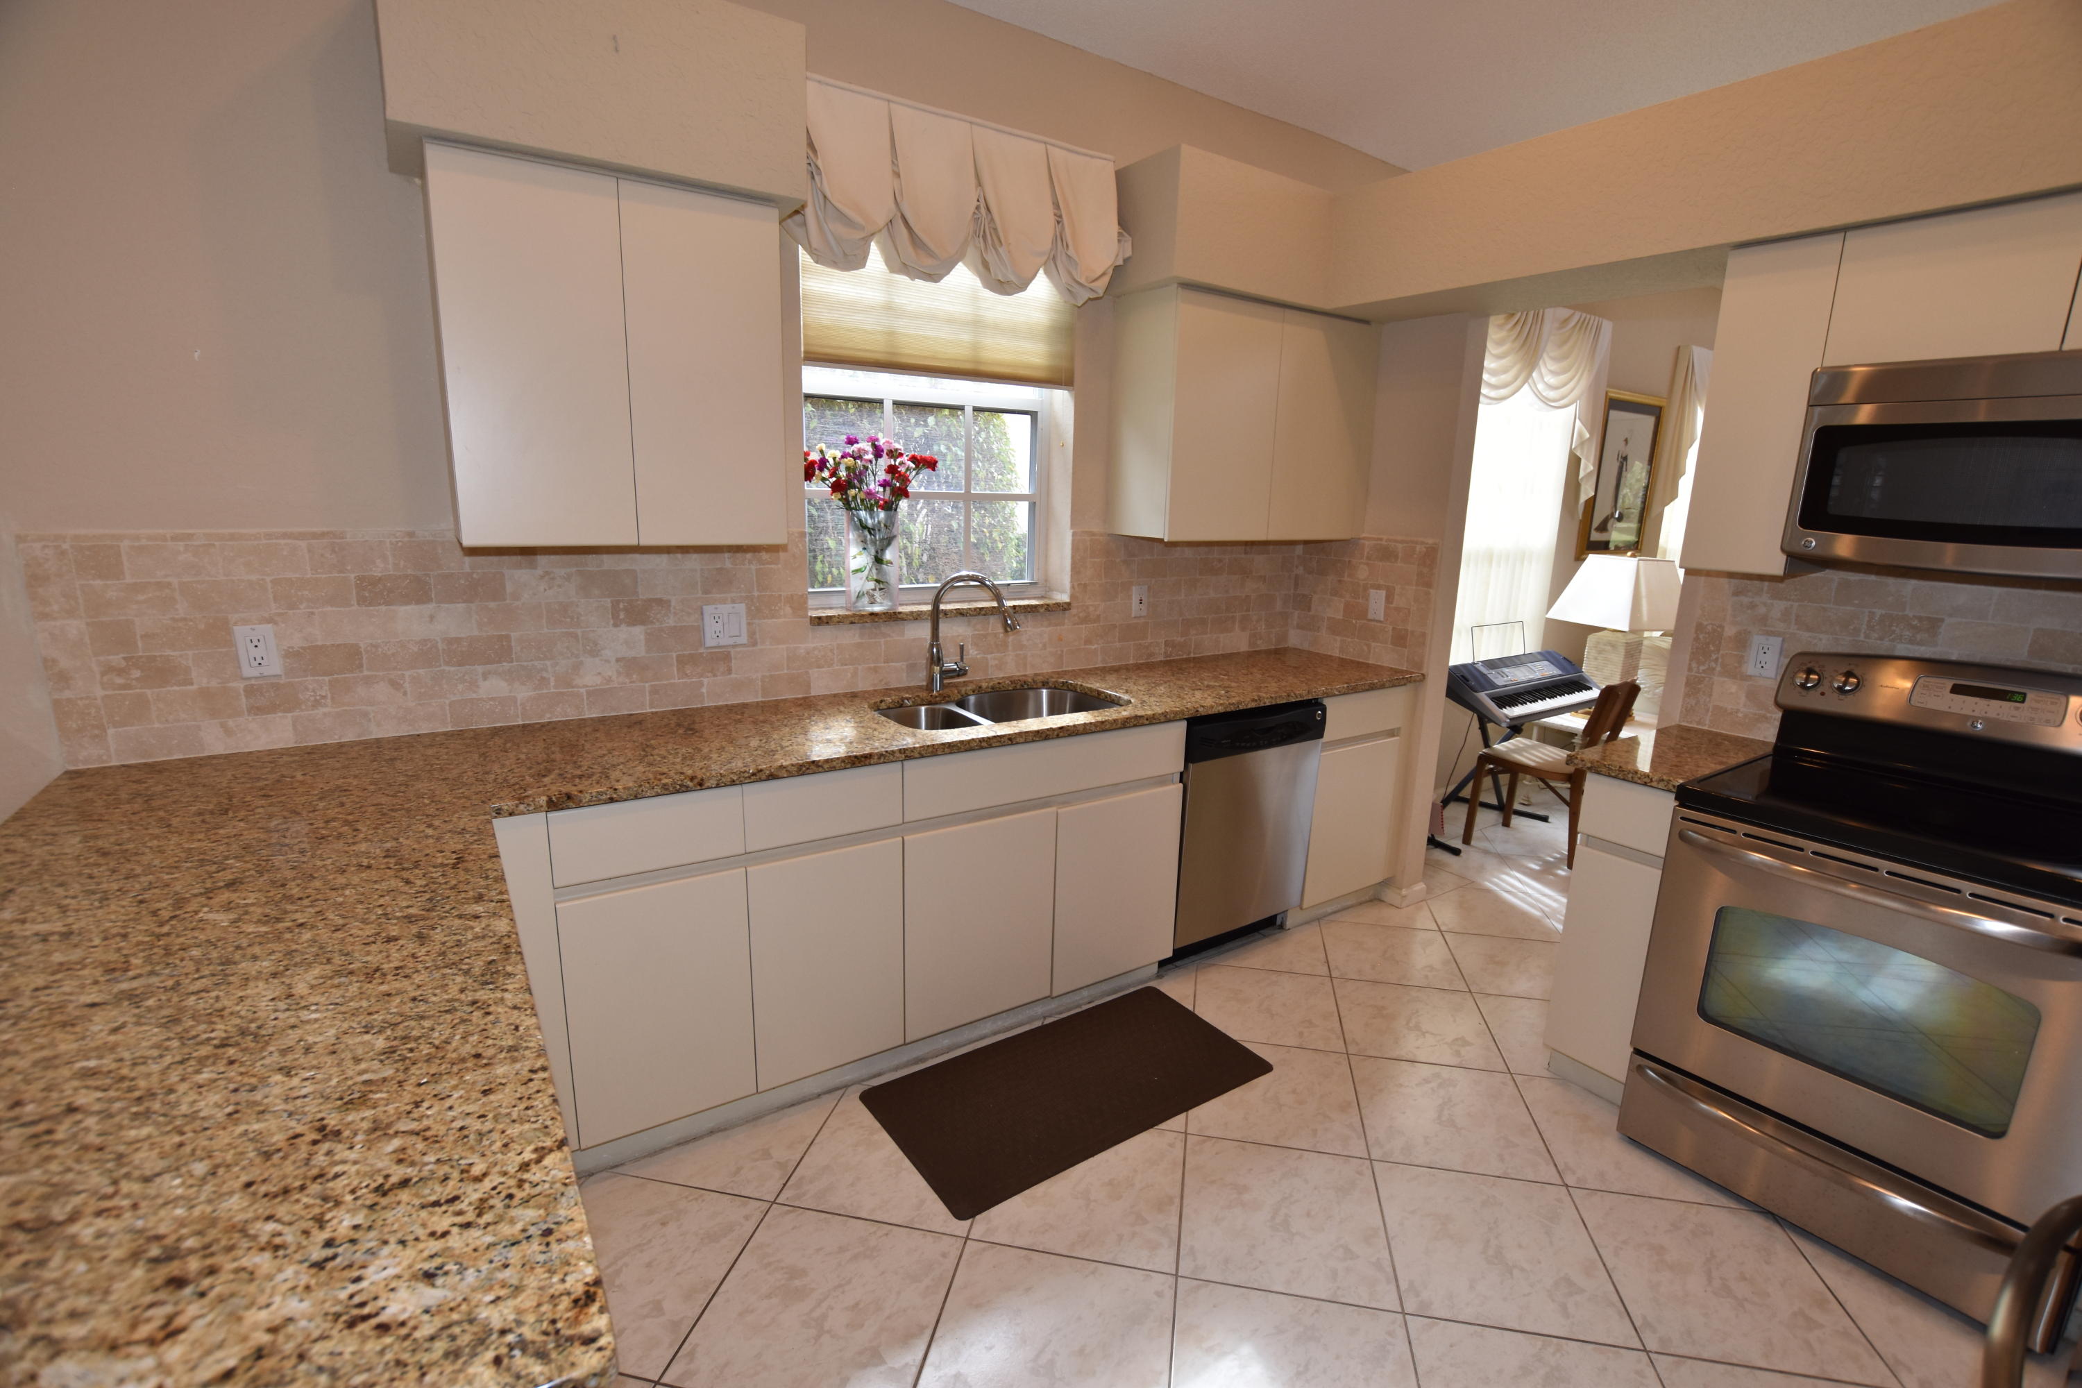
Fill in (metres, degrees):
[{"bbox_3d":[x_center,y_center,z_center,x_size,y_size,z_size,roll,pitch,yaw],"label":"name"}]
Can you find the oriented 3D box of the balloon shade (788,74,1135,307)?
[{"bbox_3d":[-0.211,-1.394,2.500,1.080,0.430,0.135,-6,15,-32],"label":"balloon shade"}]

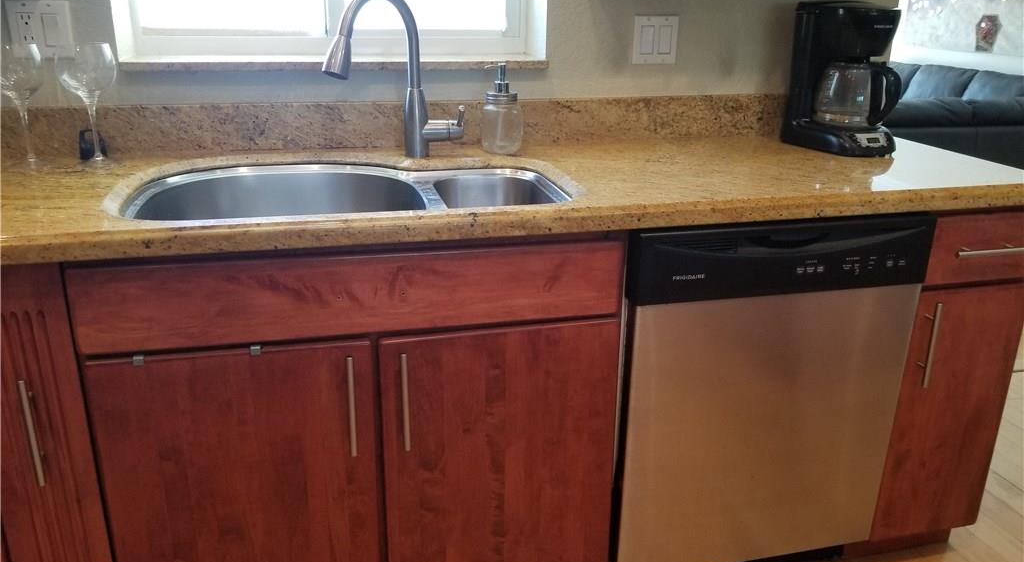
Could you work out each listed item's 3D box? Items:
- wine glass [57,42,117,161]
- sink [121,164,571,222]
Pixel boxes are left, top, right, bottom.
[{"bbox_3d":[-0.856,-0.359,1.559,0.106,0.232,0.106,-4,20,-13],"label":"wine glass"},{"bbox_3d":[-0.309,-0.080,1.532,0.800,0.210,0.520,-4,20,-13],"label":"sink"}]

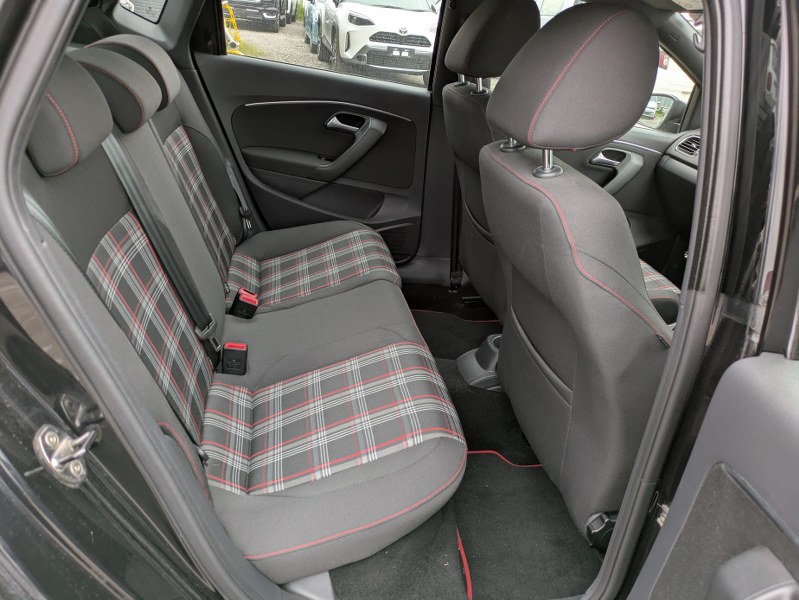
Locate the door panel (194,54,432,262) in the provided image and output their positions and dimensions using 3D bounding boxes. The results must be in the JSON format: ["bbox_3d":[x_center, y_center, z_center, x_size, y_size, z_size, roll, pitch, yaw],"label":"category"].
[{"bbox_3d":[-0.283,-0.437,1.974,0.770,0.690,0.120,-1,30,-12],"label":"door panel"}]

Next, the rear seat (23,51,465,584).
[{"bbox_3d":[-0.308,-0.132,1.358,0.780,0.860,1.310,-1,30,-12],"label":"rear seat"}]

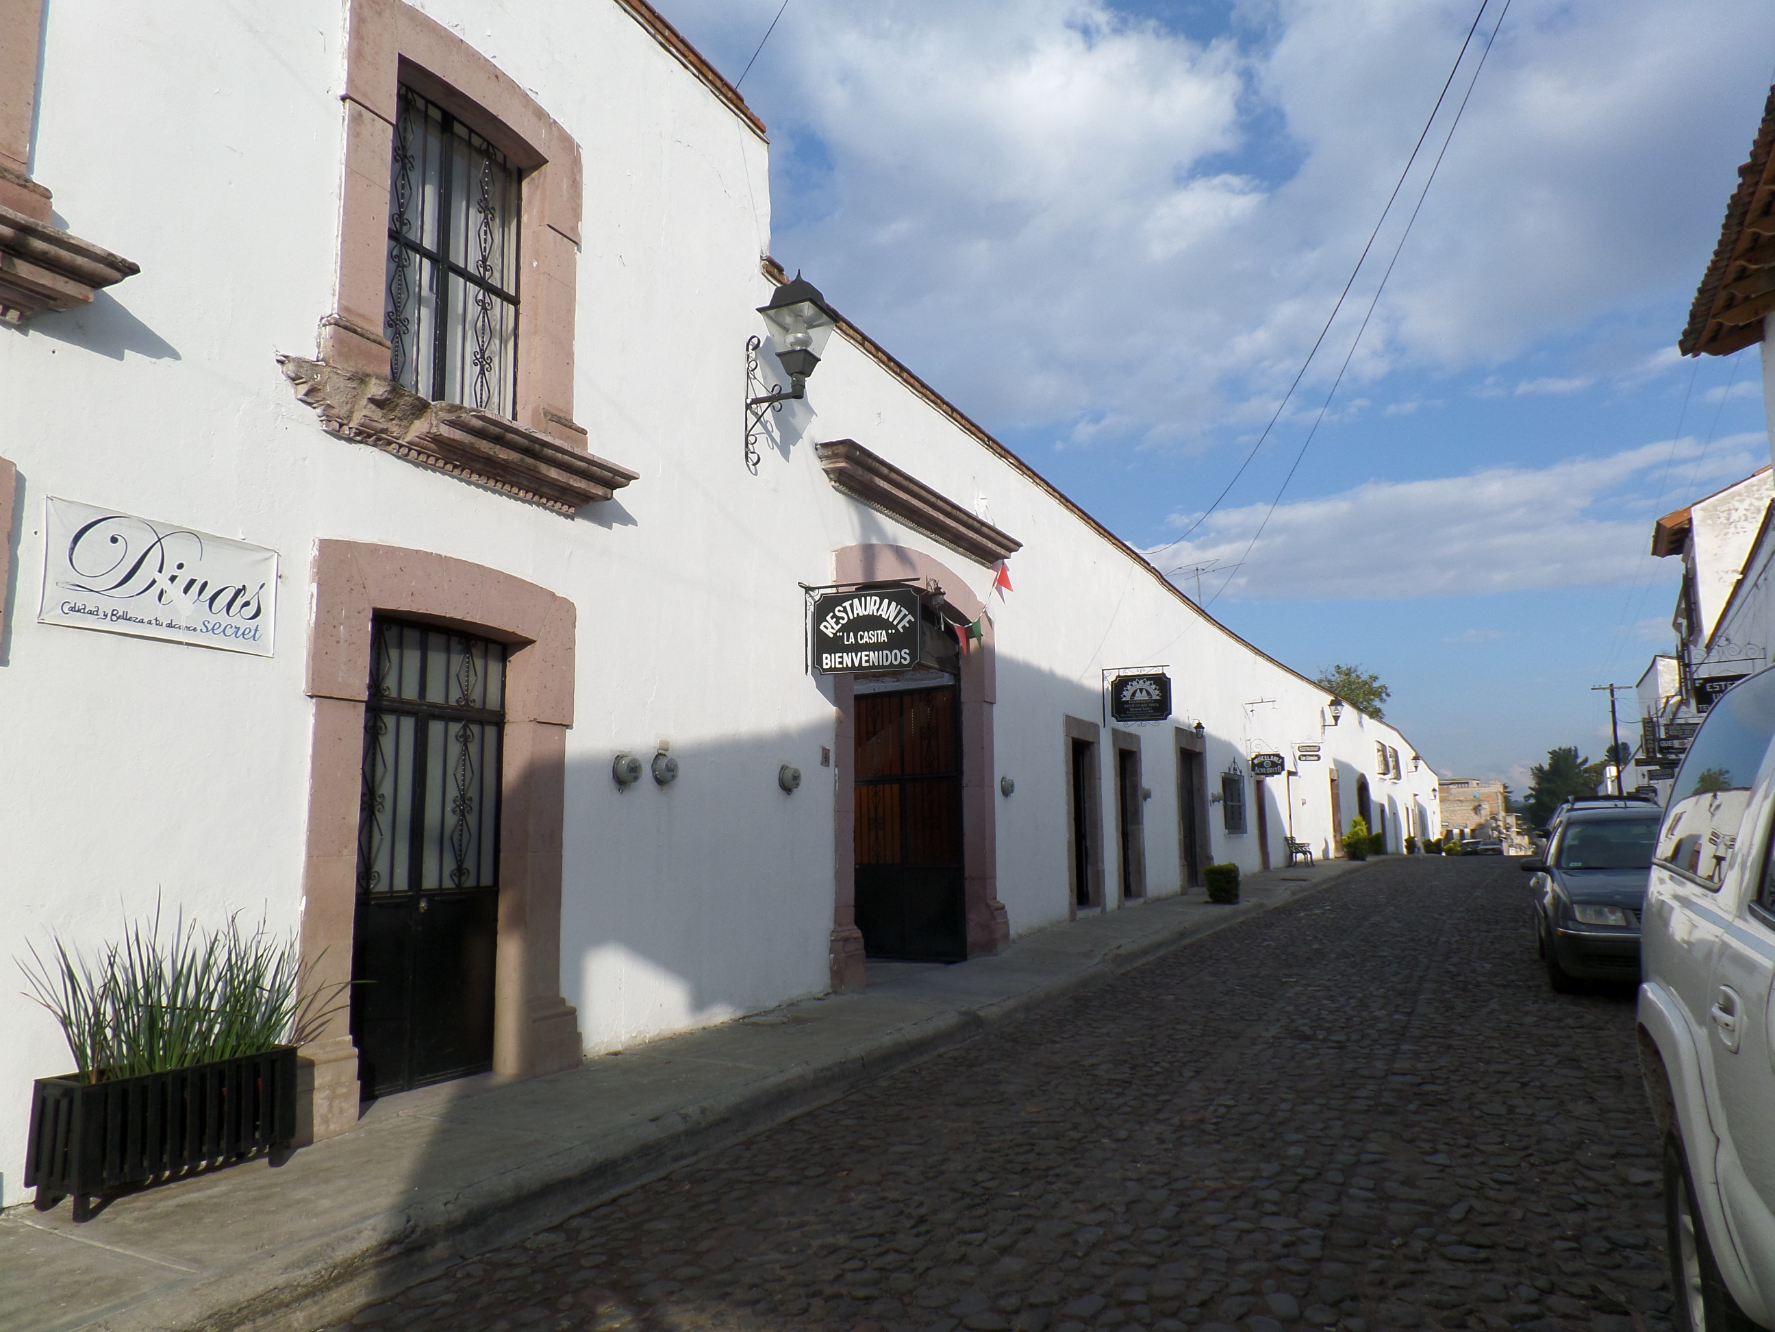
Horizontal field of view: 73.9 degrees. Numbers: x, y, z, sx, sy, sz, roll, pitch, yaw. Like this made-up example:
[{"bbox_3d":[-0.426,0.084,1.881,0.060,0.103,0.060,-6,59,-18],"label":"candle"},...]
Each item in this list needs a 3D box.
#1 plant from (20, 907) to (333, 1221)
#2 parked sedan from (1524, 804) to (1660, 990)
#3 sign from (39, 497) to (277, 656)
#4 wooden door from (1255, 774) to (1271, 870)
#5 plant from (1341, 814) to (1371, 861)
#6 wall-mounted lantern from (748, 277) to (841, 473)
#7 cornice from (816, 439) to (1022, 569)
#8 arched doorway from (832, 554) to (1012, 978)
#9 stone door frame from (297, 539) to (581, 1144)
[{"bbox_3d":[-2.806,1.501,4.719,0.460,1.100,1.200,-5,-9,27],"label":"plant"},{"bbox_3d":[6.780,1.982,10.430,1.760,1.490,4.450,-5,-9,27],"label":"parked sedan"},{"bbox_3d":[-3.079,-0.355,5.073,0.020,0.505,1.005,-5,-9,27],"label":"sign"},{"bbox_3d":[8.924,3.771,28.214,0.150,2.300,1.250,-5,-9,27],"label":"wooden door"},{"bbox_3d":[15.287,5.663,38.602,0.950,1.450,0.950,-5,-9,27],"label":"plant"},{"bbox_3d":[-0.797,-2.317,9.193,0.700,1.540,0.480,-5,-9,27],"label":"wall-mounted lantern"},{"bbox_3d":[0.493,-1.520,12.035,0.310,0.330,4.270,-5,-9,27],"label":"cornice"},{"bbox_3d":[0.246,0.874,11.721,0.450,4.070,3.850,-5,-9,27],"label":"arched doorway"},{"bbox_3d":[-2.386,0.820,6.364,0.300,2.880,1.930,-5,-9,27],"label":"stone door frame"}]

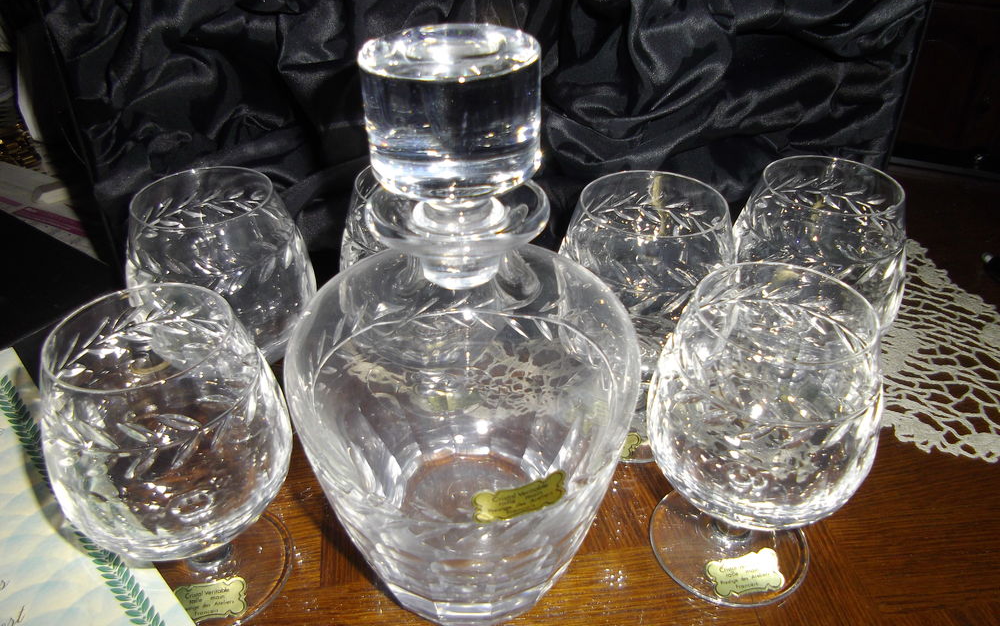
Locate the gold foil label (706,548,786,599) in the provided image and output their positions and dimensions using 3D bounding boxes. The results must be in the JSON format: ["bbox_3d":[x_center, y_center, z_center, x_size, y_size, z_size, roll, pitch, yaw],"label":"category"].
[{"bbox_3d":[0.101,0.107,0.320,0.030,0.001,0.018,-7,44,-8],"label":"gold foil label"}]

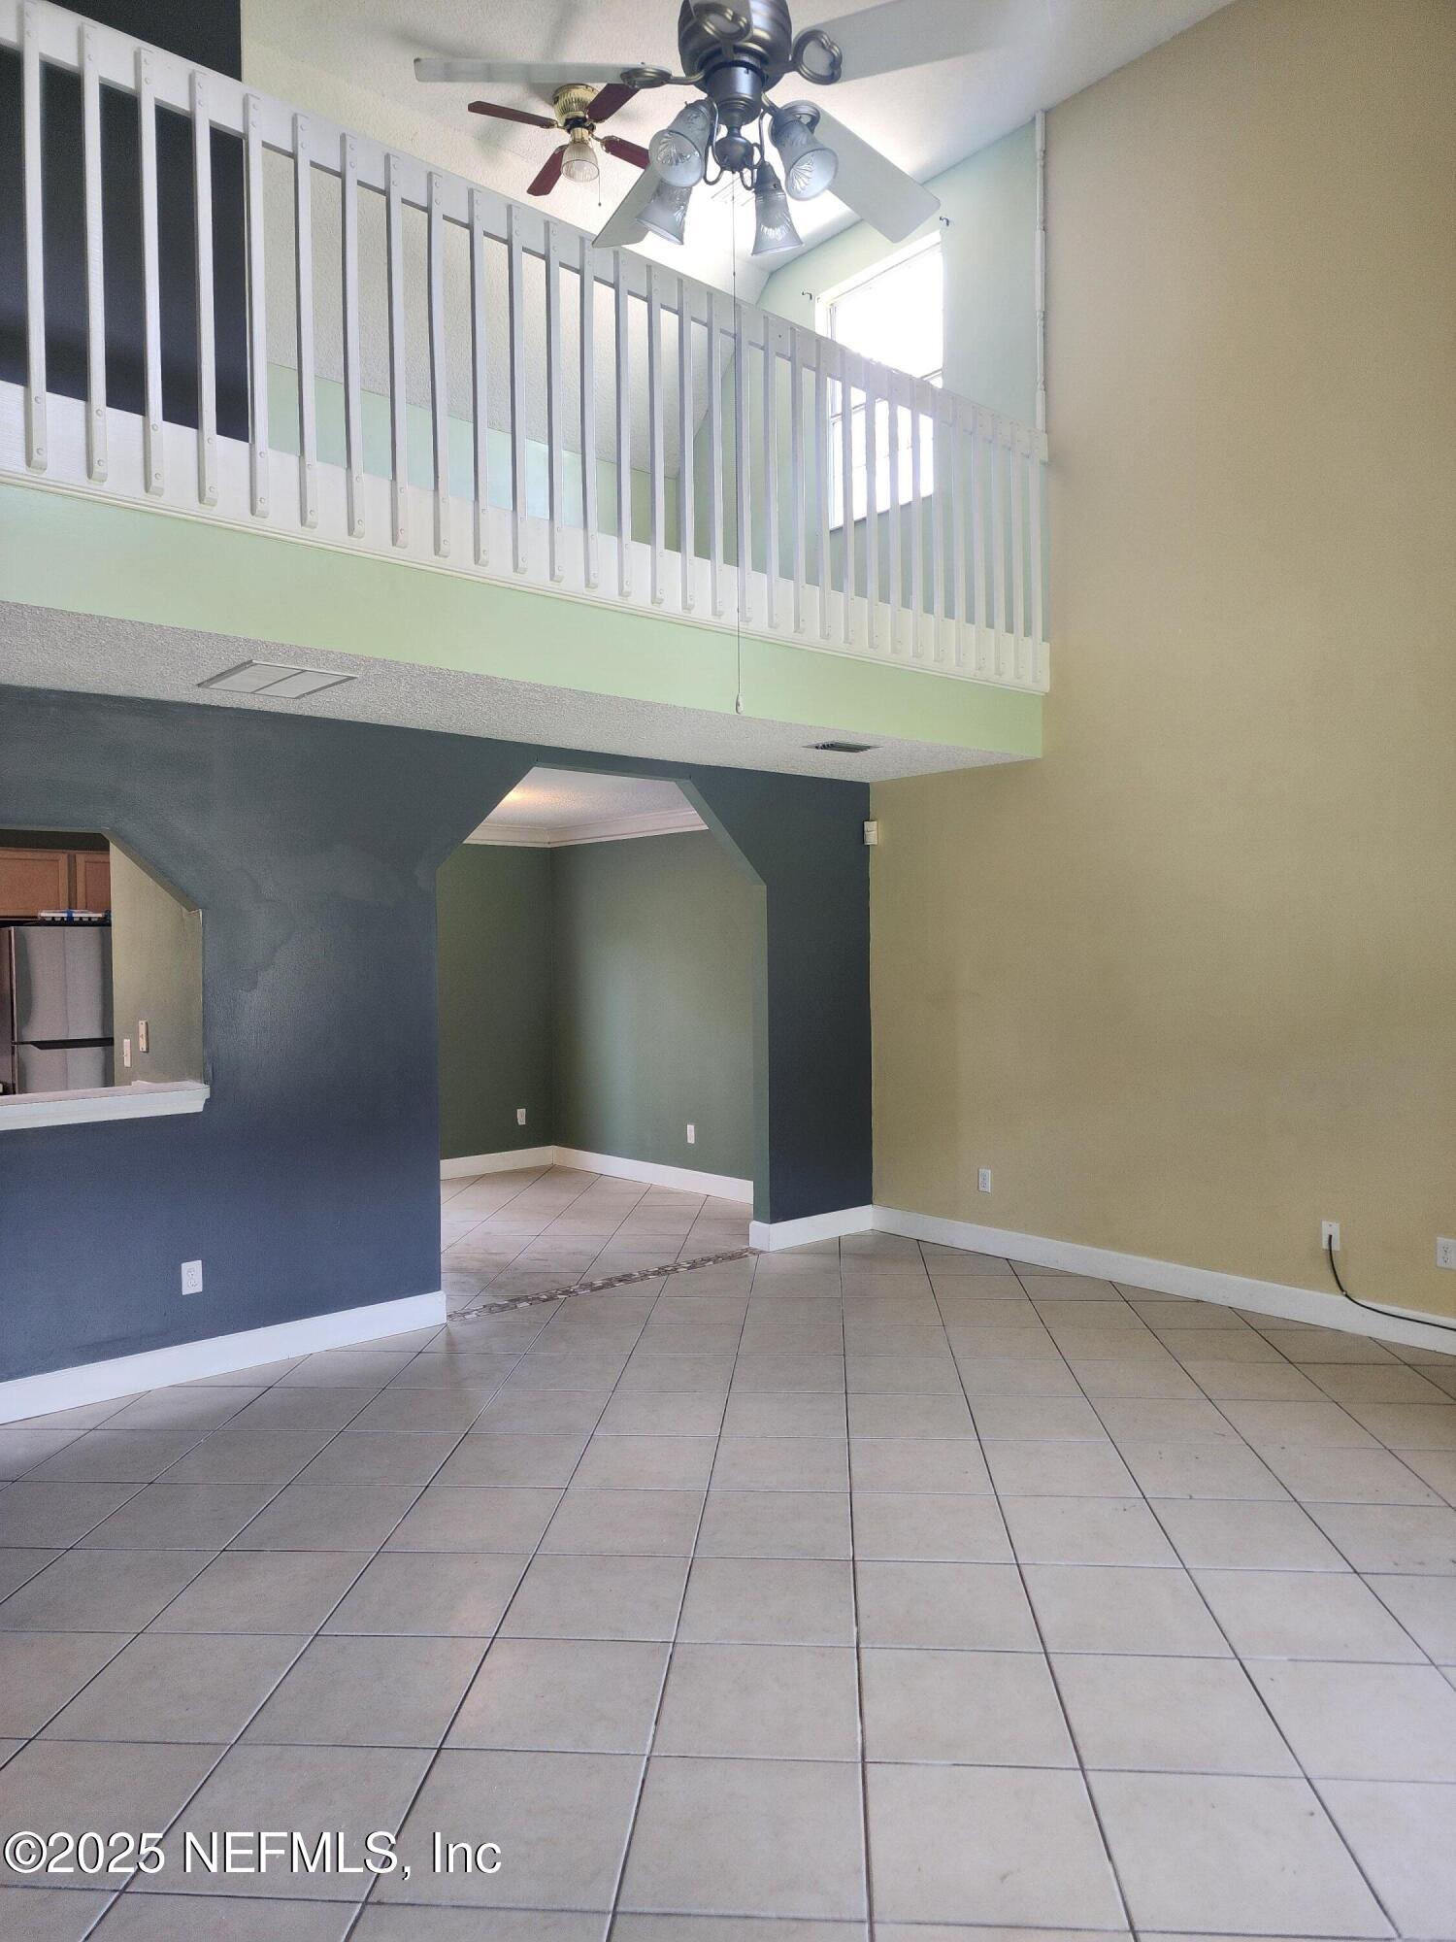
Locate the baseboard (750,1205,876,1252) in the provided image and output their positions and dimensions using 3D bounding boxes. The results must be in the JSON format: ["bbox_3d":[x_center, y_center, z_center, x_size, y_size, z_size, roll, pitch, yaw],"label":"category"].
[{"bbox_3d":[0.460,1.357,6.870,0.765,0.135,0.135,-1,1,-40],"label":"baseboard"}]

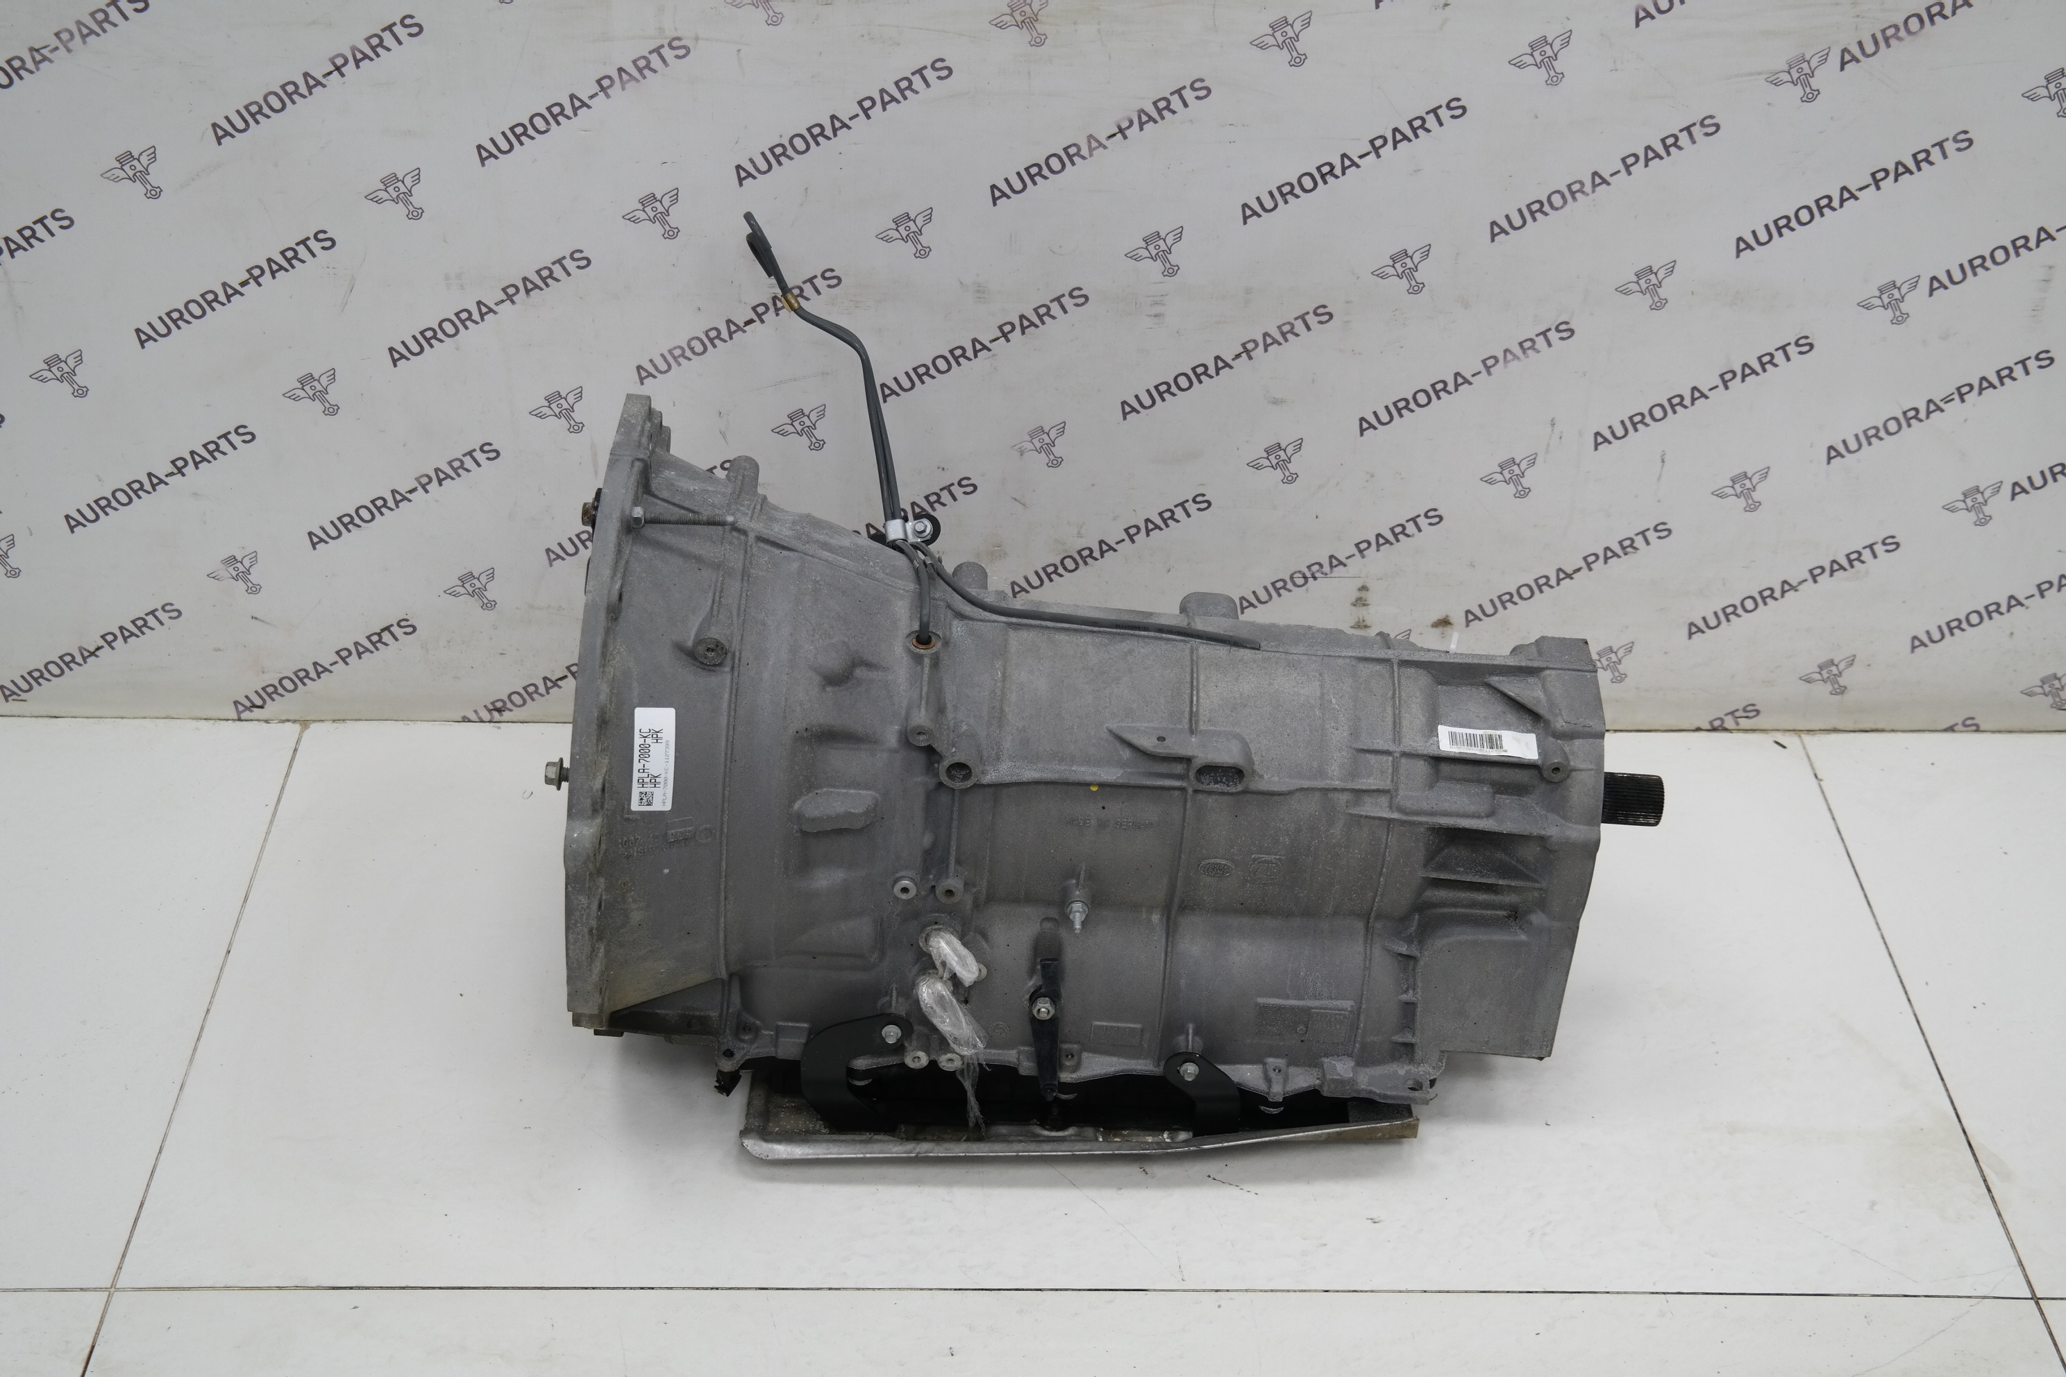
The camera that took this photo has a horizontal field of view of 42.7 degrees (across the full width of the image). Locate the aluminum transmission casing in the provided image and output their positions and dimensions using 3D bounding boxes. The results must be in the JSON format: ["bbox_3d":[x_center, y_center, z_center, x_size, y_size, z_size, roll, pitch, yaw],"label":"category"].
[{"bbox_3d":[0.031,0.040,1.695,0.680,0.480,0.400,2,36,-4],"label":"aluminum transmission casing"}]

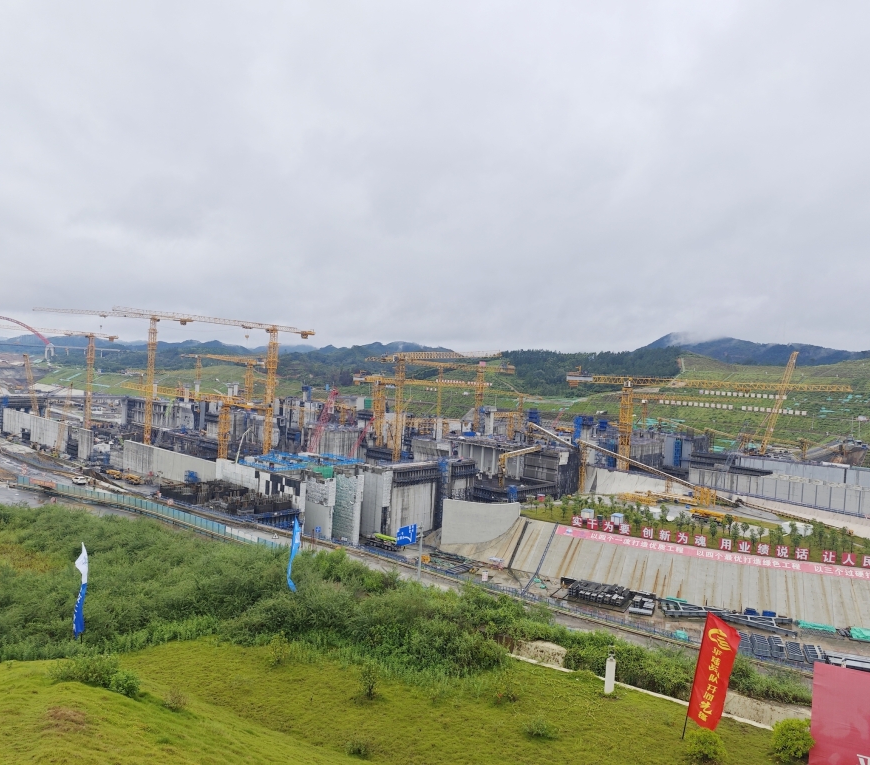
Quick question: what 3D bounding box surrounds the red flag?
[{"bbox_3d":[7.575,7.916,18.500,0.800,2.950,0.150,12,0,16],"label":"red flag"}]

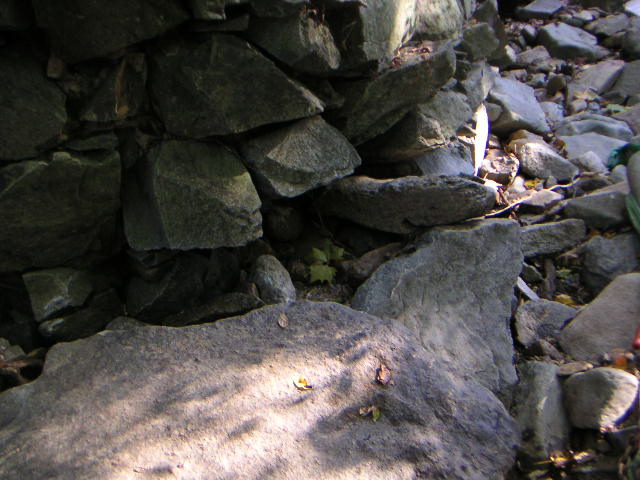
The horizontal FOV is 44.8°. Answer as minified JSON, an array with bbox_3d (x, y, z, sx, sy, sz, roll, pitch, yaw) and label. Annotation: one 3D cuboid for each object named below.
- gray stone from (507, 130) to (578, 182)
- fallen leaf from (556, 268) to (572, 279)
[{"bbox_3d":[0.972,-0.368,3.400,0.280,0.150,0.180,18,33,30],"label":"gray stone"},{"bbox_3d":[0.844,0.116,2.680,0.050,0.018,0.035,0,28,0],"label":"fallen leaf"}]

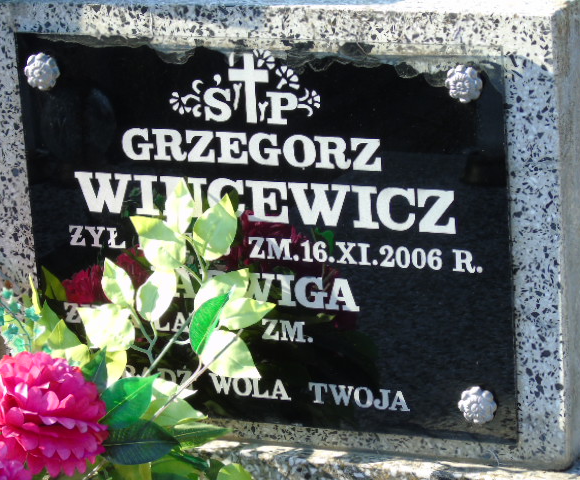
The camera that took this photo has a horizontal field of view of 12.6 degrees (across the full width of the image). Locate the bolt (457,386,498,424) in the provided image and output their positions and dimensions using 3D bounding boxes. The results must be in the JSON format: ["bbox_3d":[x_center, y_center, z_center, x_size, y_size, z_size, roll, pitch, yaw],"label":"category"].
[{"bbox_3d":[0.177,0.156,2.477,0.035,0.035,0.016,3,18,21],"label":"bolt"}]

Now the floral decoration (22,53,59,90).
[{"bbox_3d":[-0.239,-0.163,2.539,0.035,0.035,0.016,3,18,21],"label":"floral decoration"}]

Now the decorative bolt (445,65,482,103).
[{"bbox_3d":[0.158,-0.142,2.386,0.035,0.035,0.016,3,18,21],"label":"decorative bolt"}]

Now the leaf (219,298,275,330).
[{"bbox_3d":[-0.039,0.069,2.443,0.059,0.032,0.014,-21,-25,0],"label":"leaf"}]

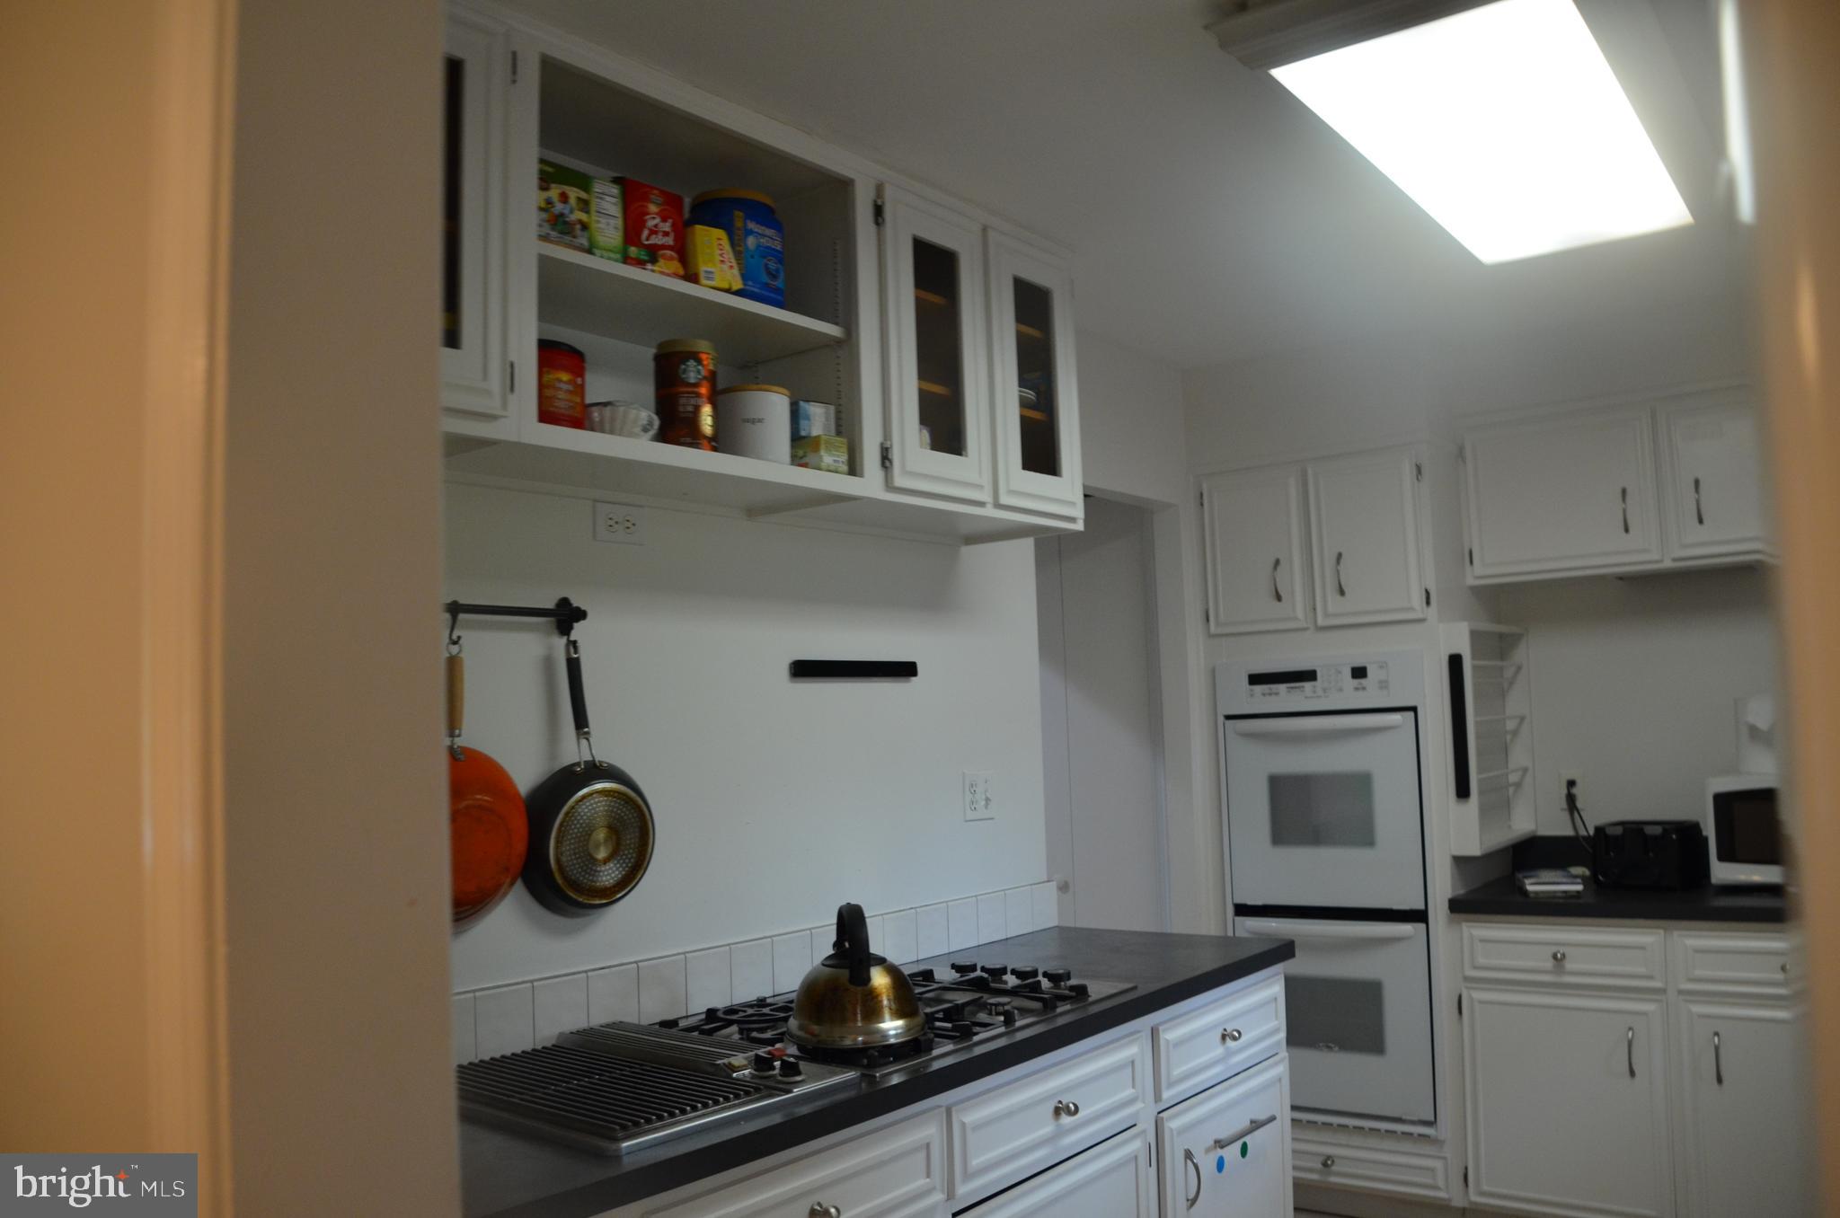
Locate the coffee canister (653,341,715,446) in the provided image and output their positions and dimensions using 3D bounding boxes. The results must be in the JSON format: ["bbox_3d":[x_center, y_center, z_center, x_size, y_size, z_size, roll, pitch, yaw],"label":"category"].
[{"bbox_3d":[-0.392,-0.339,2.307,0.103,0.193,0.103,-2,-5,0],"label":"coffee canister"}]

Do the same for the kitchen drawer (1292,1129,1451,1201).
[{"bbox_3d":[1.279,1.524,3.951,0.620,0.127,0.450,-6,-6,38],"label":"kitchen drawer"}]

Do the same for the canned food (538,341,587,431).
[{"bbox_3d":[-0.586,-0.316,2.086,0.150,0.150,0.150,-6,-6,38],"label":"canned food"}]

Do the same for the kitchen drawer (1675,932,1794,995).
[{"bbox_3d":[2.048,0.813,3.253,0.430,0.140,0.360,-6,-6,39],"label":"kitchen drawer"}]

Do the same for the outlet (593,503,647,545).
[{"bbox_3d":[-0.533,-0.154,2.473,0.012,0.072,0.118,-6,-6,39],"label":"outlet"}]

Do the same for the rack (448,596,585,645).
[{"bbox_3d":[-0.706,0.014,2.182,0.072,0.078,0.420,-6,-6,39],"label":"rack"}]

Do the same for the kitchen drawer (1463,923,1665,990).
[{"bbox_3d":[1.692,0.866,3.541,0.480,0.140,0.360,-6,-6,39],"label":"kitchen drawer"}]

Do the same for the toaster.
[{"bbox_3d":[1.974,0.649,3.696,0.225,0.178,0.260,-7,-7,44],"label":"toaster"}]

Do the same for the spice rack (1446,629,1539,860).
[{"bbox_3d":[1.570,0.348,3.786,0.095,0.620,0.490,-6,-6,39],"label":"spice rack"}]

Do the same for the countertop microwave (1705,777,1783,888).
[{"bbox_3d":[2.290,0.560,3.465,0.480,0.285,0.360,-6,-6,38],"label":"countertop microwave"}]

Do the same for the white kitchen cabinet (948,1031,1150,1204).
[{"bbox_3d":[0.066,0.862,2.460,0.450,0.145,0.595,-6,-6,38],"label":"white kitchen cabinet"}]

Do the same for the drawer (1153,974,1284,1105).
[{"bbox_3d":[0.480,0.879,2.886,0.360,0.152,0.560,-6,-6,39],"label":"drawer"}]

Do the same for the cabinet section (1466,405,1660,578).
[{"bbox_3d":[1.780,-0.300,3.775,0.510,0.450,0.320,-6,-6,39],"label":"cabinet section"}]

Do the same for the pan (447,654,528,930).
[{"bbox_3d":[-0.711,0.265,2.091,0.055,0.425,0.272,-6,-6,38],"label":"pan"}]

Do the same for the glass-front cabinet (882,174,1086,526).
[{"bbox_3d":[0.012,-0.484,2.908,0.340,0.610,0.670,-6,-6,39],"label":"glass-front cabinet"}]

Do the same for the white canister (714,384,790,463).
[{"bbox_3d":[-0.304,-0.309,2.443,0.130,0.148,0.130,-2,-5,0],"label":"white canister"}]

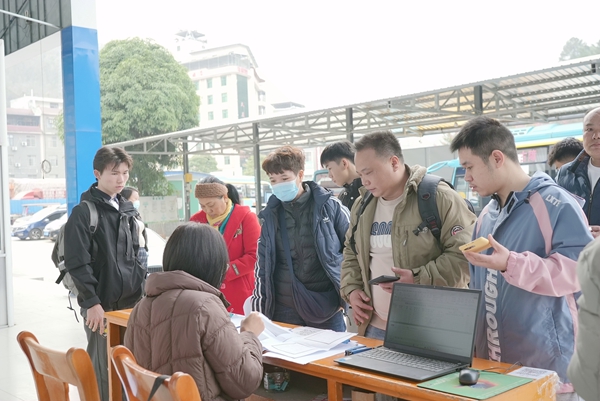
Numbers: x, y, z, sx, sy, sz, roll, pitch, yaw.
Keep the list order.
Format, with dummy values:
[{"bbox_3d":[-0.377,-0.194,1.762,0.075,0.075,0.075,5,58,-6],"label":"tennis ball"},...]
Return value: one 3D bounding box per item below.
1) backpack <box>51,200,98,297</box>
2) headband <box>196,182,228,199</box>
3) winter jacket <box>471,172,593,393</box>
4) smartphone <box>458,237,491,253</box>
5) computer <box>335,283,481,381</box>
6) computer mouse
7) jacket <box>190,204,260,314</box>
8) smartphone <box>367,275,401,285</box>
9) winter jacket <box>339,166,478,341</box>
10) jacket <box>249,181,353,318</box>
[{"bbox_3d":[-1.235,0.293,3.660,0.200,0.480,0.300,-2,0,41],"label":"backpack"},{"bbox_3d":[-0.476,-0.054,3.500,0.175,0.085,0.190,-2,19,17],"label":"headband"},{"bbox_3d":[0.759,0.267,2.170,0.380,0.710,0.500,-2,0,-39],"label":"winter jacket"},{"bbox_3d":[0.527,0.133,1.960,0.077,0.011,0.158,-25,-1,8],"label":"smartphone"},{"bbox_3d":[0.332,0.402,2.030,0.291,0.229,0.357,-2,0,-39],"label":"computer"},{"bbox_3d":[0.473,0.488,1.819,0.061,0.037,0.102,-2,0,21],"label":"computer mouse"},{"bbox_3d":[-0.402,0.394,3.560,0.480,0.760,0.340,-2,0,22],"label":"jacket"},{"bbox_3d":[0.303,0.285,2.330,0.075,0.009,0.158,-2,0,19],"label":"smartphone"},{"bbox_3d":[0.429,0.217,2.620,0.540,0.730,0.370,-2,0,36],"label":"winter jacket"},{"bbox_3d":[0.002,0.246,3.080,0.520,0.670,0.340,-2,0,16],"label":"jacket"}]

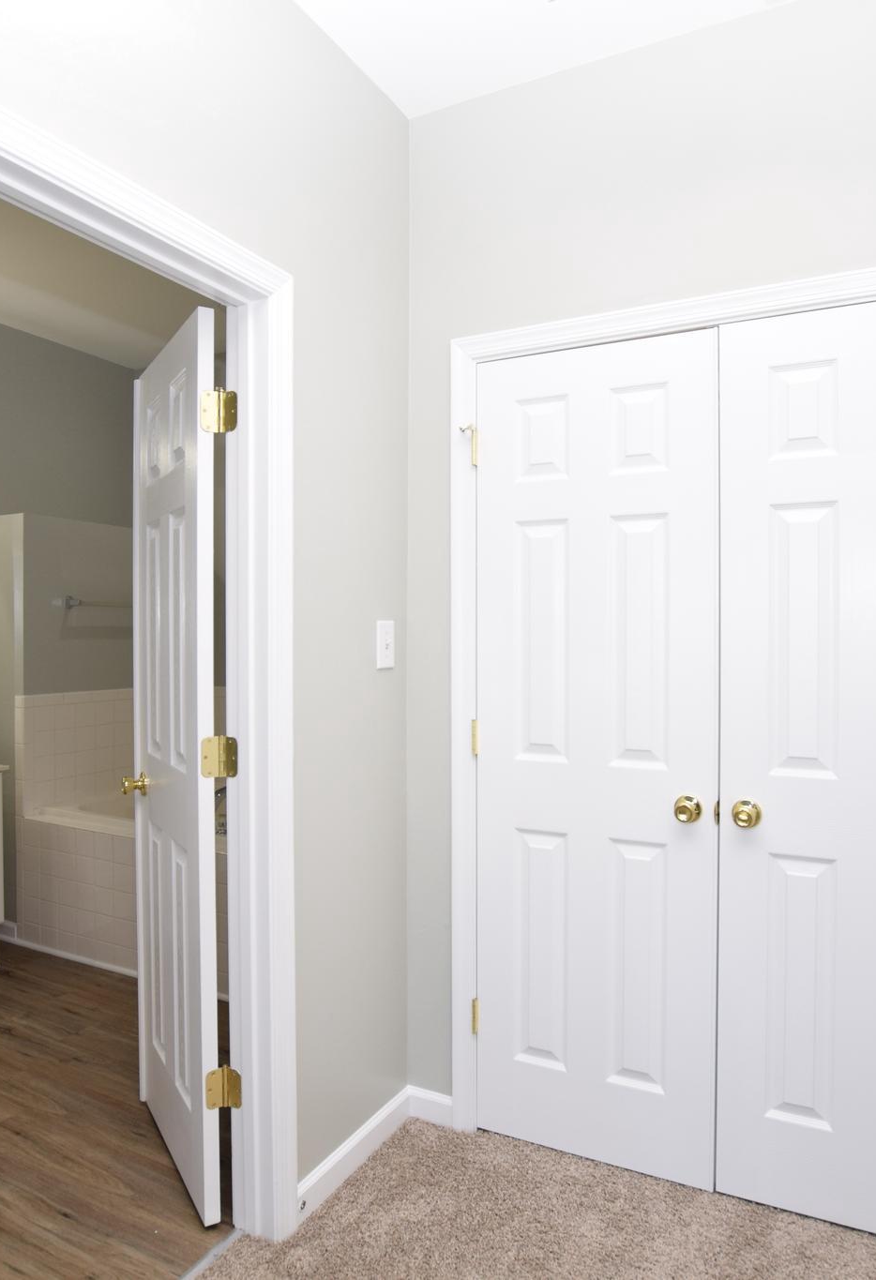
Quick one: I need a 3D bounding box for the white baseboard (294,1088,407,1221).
[{"bbox_3d":[-0.195,1.285,2.022,0.015,0.088,0.461,0,1,31],"label":"white baseboard"}]

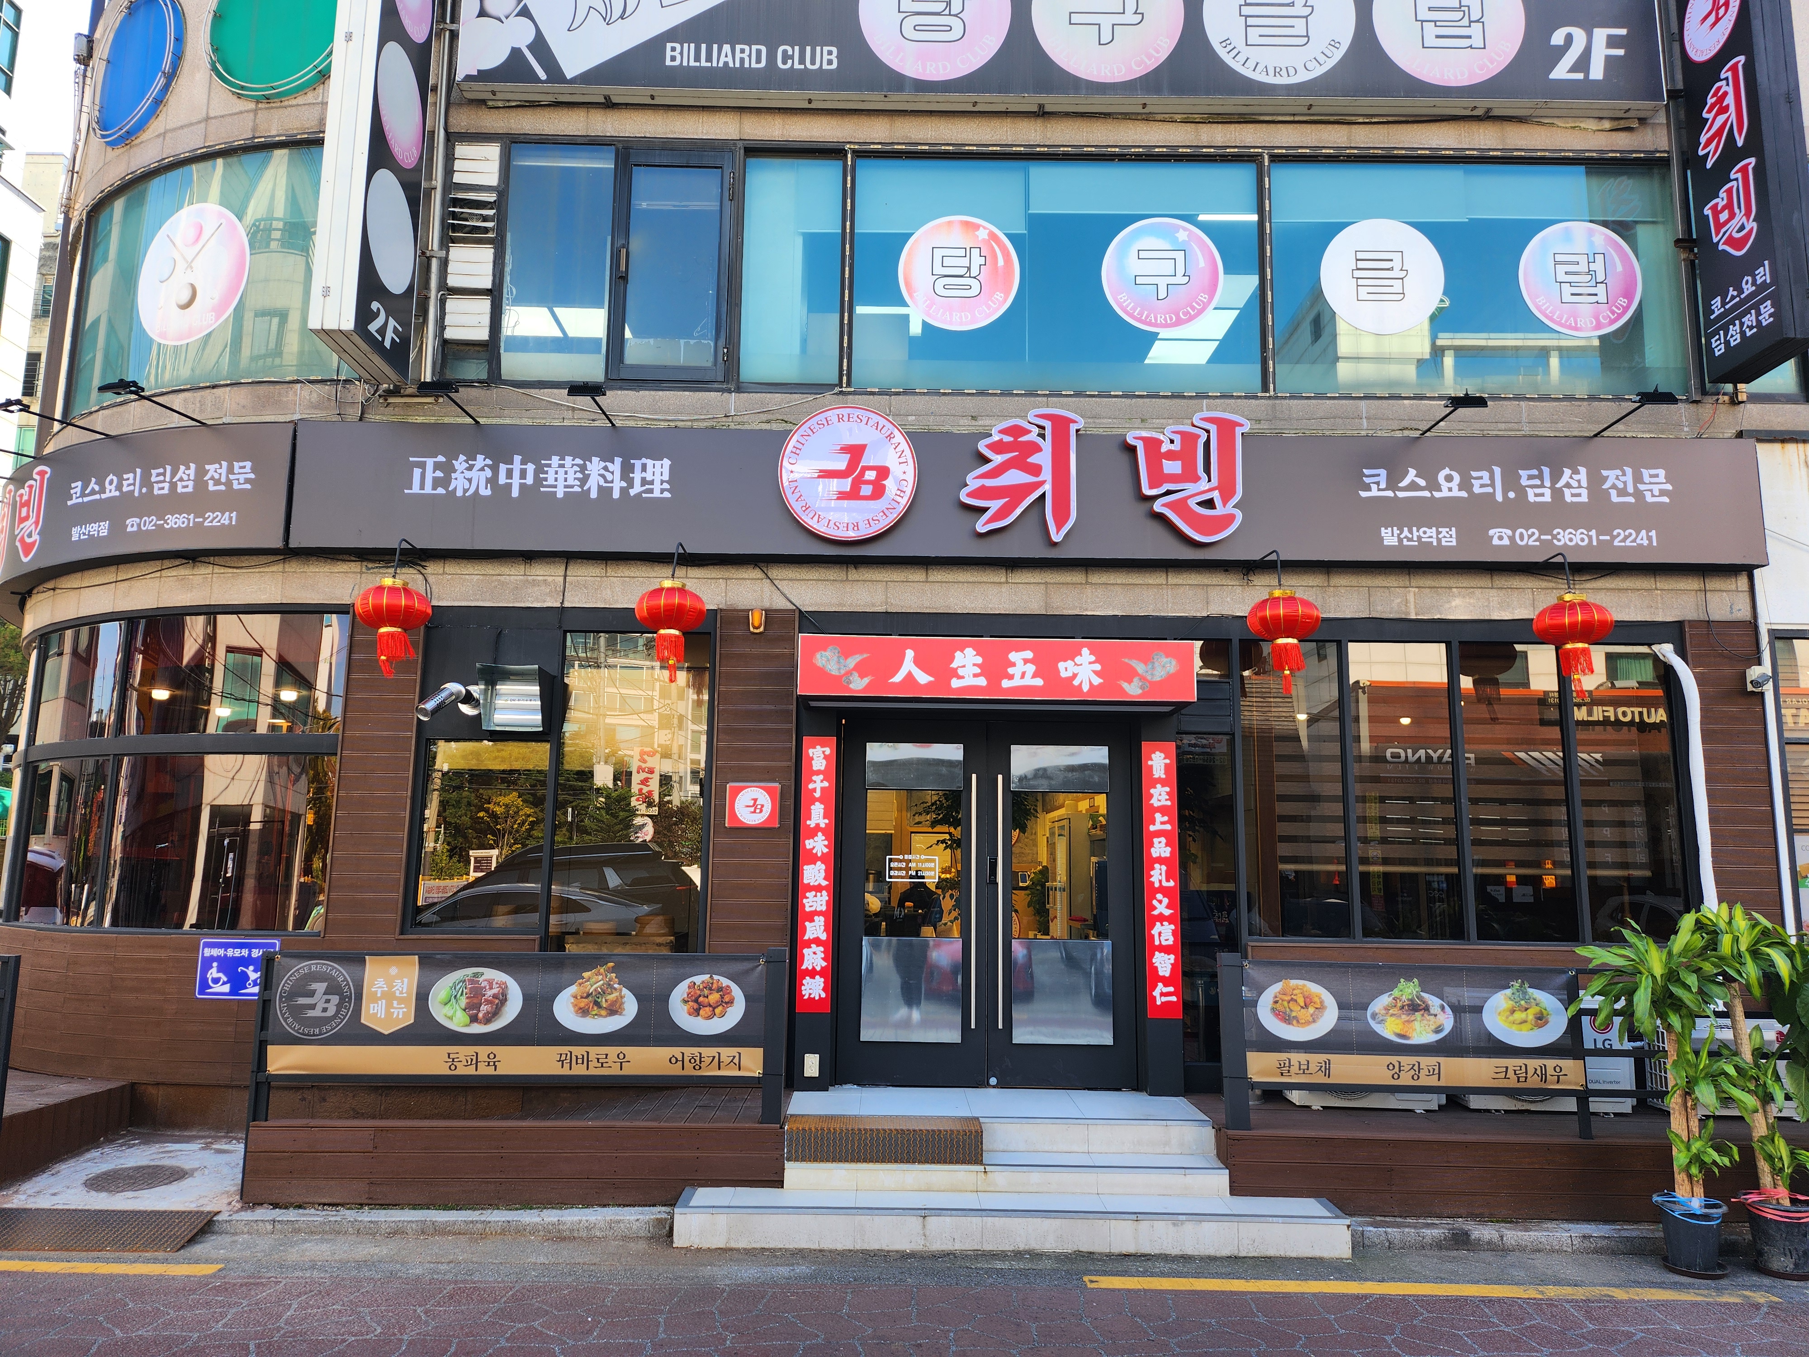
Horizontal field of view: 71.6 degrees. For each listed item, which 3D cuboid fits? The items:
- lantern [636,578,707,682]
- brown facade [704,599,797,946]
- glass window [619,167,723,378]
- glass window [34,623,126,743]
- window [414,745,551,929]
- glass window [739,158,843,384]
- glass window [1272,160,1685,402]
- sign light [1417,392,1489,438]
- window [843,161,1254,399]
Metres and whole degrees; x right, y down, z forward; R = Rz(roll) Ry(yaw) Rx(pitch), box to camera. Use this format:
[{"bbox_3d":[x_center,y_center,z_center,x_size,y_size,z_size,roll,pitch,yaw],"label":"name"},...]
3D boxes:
[{"bbox_3d":[-1.352,-0.281,7.275,0.411,0.610,0.411,0,-9,0],"label":"lantern"},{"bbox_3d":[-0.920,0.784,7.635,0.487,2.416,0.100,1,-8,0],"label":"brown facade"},{"bbox_3d":[-1.519,-2.693,8.240,0.616,1.463,0.080,0,-9,0],"label":"glass window"},{"bbox_3d":[-5.524,0.038,8.367,1.080,0.790,0.100,-5,-10,31],"label":"glass window"},{"bbox_3d":[-2.577,0.949,7.662,0.774,1.143,0.080,0,-9,0],"label":"window"},{"bbox_3d":[-0.731,-2.644,8.176,0.660,1.570,0.100,1,-9,0],"label":"glass window"},{"bbox_3d":[3.700,-2.584,8.150,2.625,1.572,0.070,1,-8,0],"label":"glass window"},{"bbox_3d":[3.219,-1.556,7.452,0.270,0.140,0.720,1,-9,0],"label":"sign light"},{"bbox_3d":[0.981,-2.617,8.167,2.650,1.600,0.100,1,-9,0],"label":"window"}]

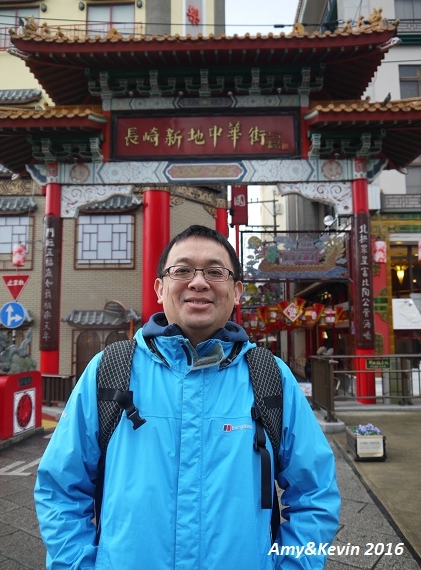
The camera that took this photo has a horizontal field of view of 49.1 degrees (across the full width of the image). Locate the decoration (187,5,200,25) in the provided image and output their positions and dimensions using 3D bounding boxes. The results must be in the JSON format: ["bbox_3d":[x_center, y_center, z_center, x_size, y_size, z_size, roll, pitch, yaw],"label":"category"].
[{"bbox_3d":[-0.642,-10.198,17.396,0.700,0.780,0.120,5,-7,-44],"label":"decoration"}]

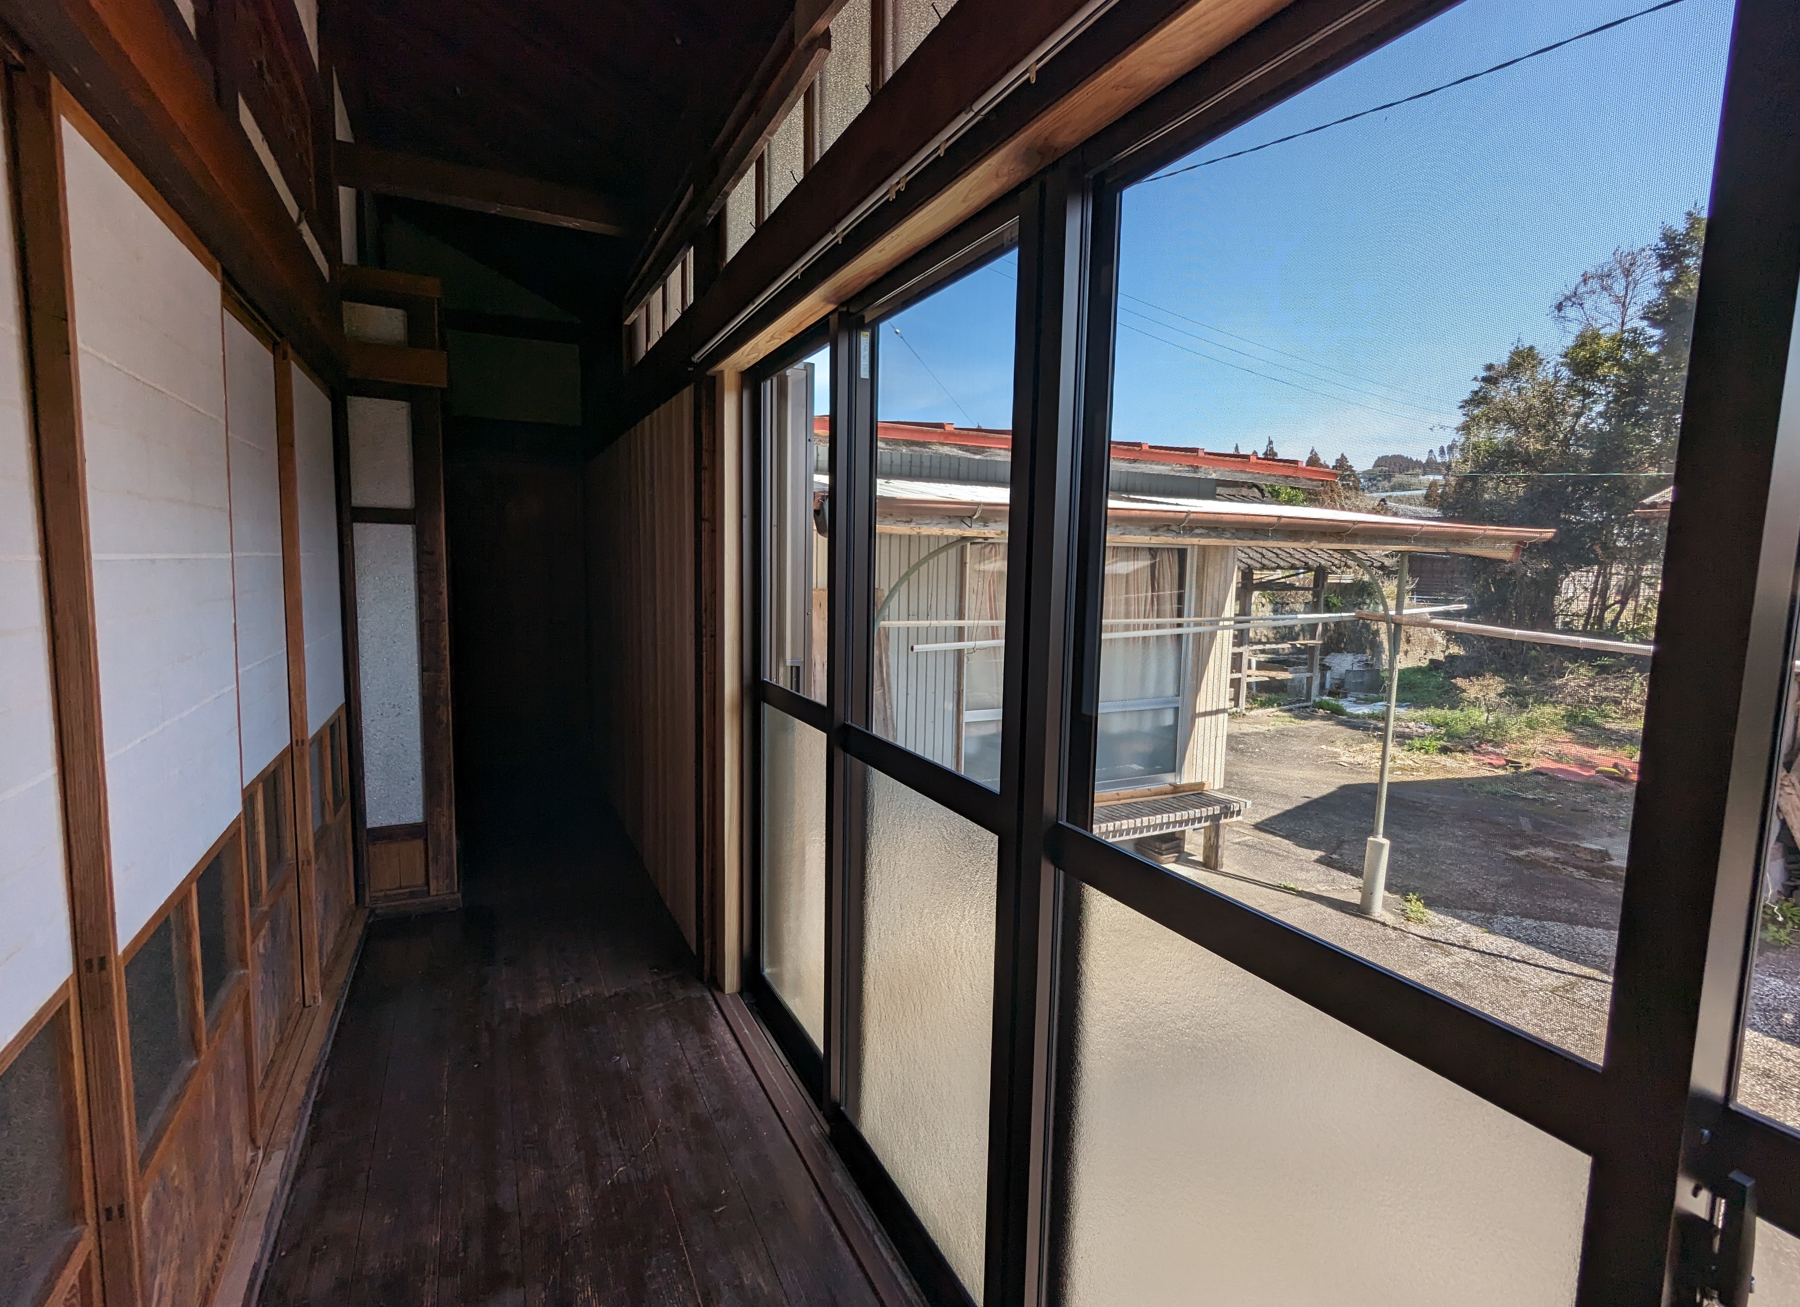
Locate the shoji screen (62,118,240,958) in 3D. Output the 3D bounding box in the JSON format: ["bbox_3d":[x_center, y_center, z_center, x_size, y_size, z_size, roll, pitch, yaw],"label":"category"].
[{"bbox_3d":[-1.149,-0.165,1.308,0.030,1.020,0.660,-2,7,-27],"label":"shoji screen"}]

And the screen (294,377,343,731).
[{"bbox_3d":[-1.755,-0.302,2.506,0.026,1.028,0.697,-2,7,-27],"label":"screen"}]

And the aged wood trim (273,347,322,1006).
[{"bbox_3d":[-1.596,0.082,2.210,0.036,1.748,0.039,-2,7,-27],"label":"aged wood trim"}]

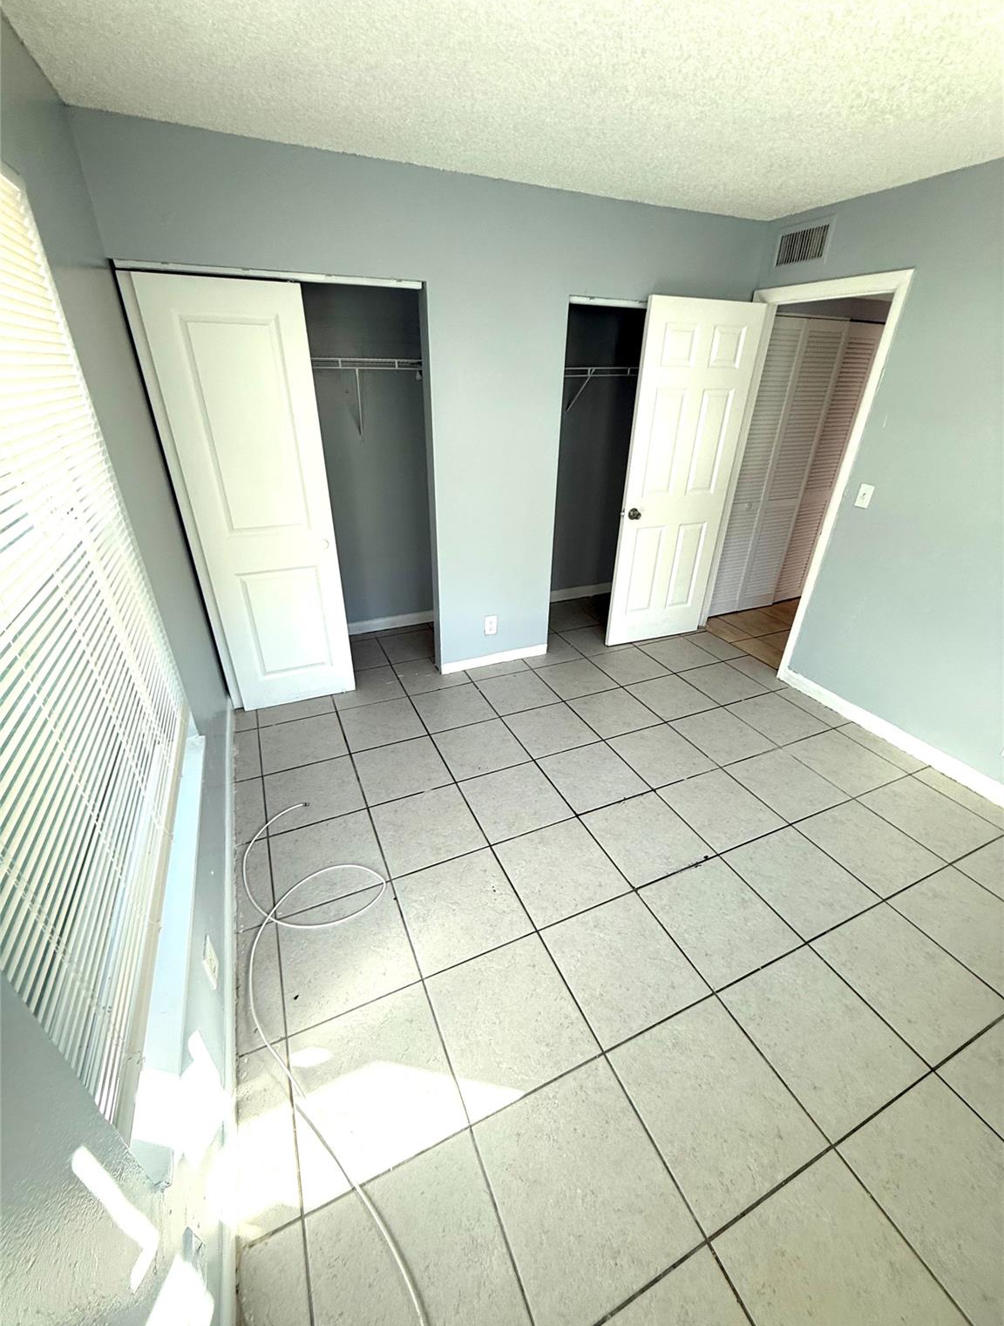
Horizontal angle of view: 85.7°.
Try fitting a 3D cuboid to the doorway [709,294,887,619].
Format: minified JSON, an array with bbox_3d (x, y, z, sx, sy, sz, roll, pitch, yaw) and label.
[{"bbox_3d":[1.649,-0.965,3.256,0.132,2.022,0.769,-12,31,-21],"label":"doorway"}]

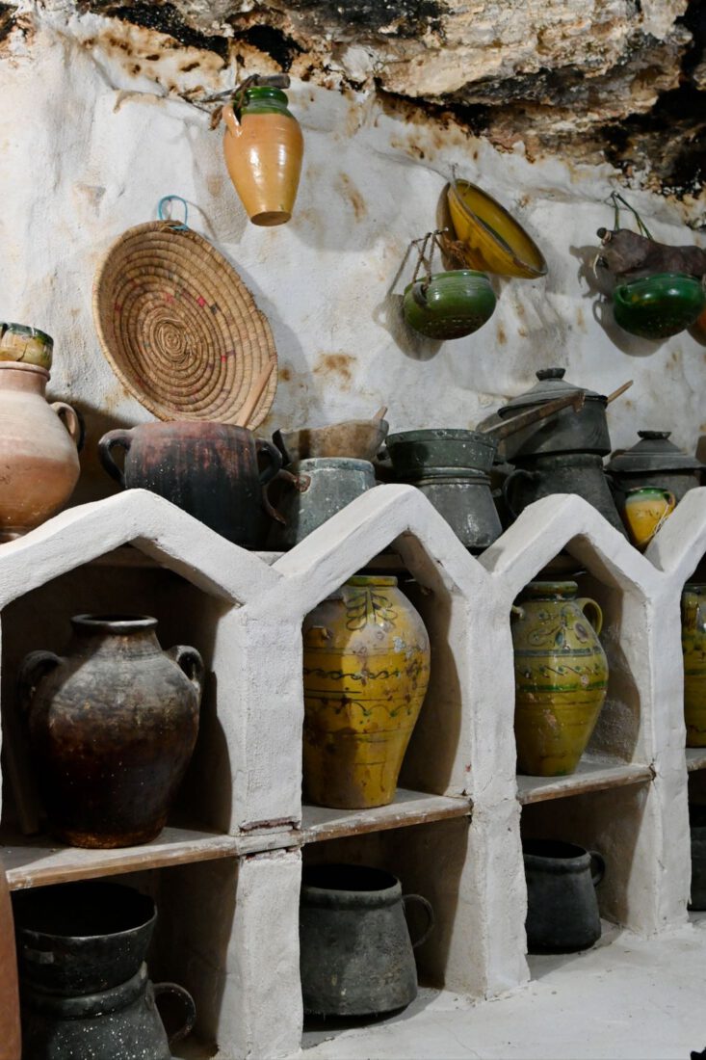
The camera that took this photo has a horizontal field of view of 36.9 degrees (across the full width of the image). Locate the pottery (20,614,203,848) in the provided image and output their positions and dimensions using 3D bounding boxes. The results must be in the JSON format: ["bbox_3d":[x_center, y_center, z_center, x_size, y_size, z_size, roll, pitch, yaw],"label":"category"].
[{"bbox_3d":[-0.413,0.339,1.836,0.335,0.378,0.300,1,-3,-35],"label":"pottery"}]

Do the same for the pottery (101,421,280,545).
[{"bbox_3d":[-0.283,-0.066,1.855,0.315,0.210,0.240,1,-3,-14],"label":"pottery"}]

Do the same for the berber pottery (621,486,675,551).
[{"bbox_3d":[0.712,-0.016,2.564,0.120,0.150,0.108,1,-3,-12],"label":"berber pottery"}]

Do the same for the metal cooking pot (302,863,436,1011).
[{"bbox_3d":[-0.016,0.811,2.125,0.360,0.233,0.290,1,-3,-35],"label":"metal cooking pot"}]

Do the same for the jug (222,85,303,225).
[{"bbox_3d":[-0.176,-0.745,2.108,0.160,0.245,0.165,-3,-4,0],"label":"jug"}]

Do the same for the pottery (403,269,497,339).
[{"bbox_3d":[0.227,-0.511,2.451,0.225,0.135,0.220,6,-2,-35],"label":"pottery"}]

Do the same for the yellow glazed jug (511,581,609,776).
[{"bbox_3d":[0.442,0.329,2.421,0.310,0.430,0.280,1,-3,-35],"label":"yellow glazed jug"}]

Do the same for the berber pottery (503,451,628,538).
[{"bbox_3d":[0.505,-0.062,2.603,0.370,0.235,0.340,0,-2,0],"label":"berber pottery"}]

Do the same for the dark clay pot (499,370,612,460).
[{"bbox_3d":[0.500,-0.291,2.608,0.275,0.225,0.270,-6,-2,0],"label":"dark clay pot"}]

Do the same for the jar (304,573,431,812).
[{"bbox_3d":[0.005,0.303,2.043,0.275,0.435,0.275,0,-3,0],"label":"jar"}]

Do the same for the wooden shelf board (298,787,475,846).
[{"bbox_3d":[-0.015,0.527,2.007,0.410,0.027,0.280,2,-4,-40],"label":"wooden shelf board"}]

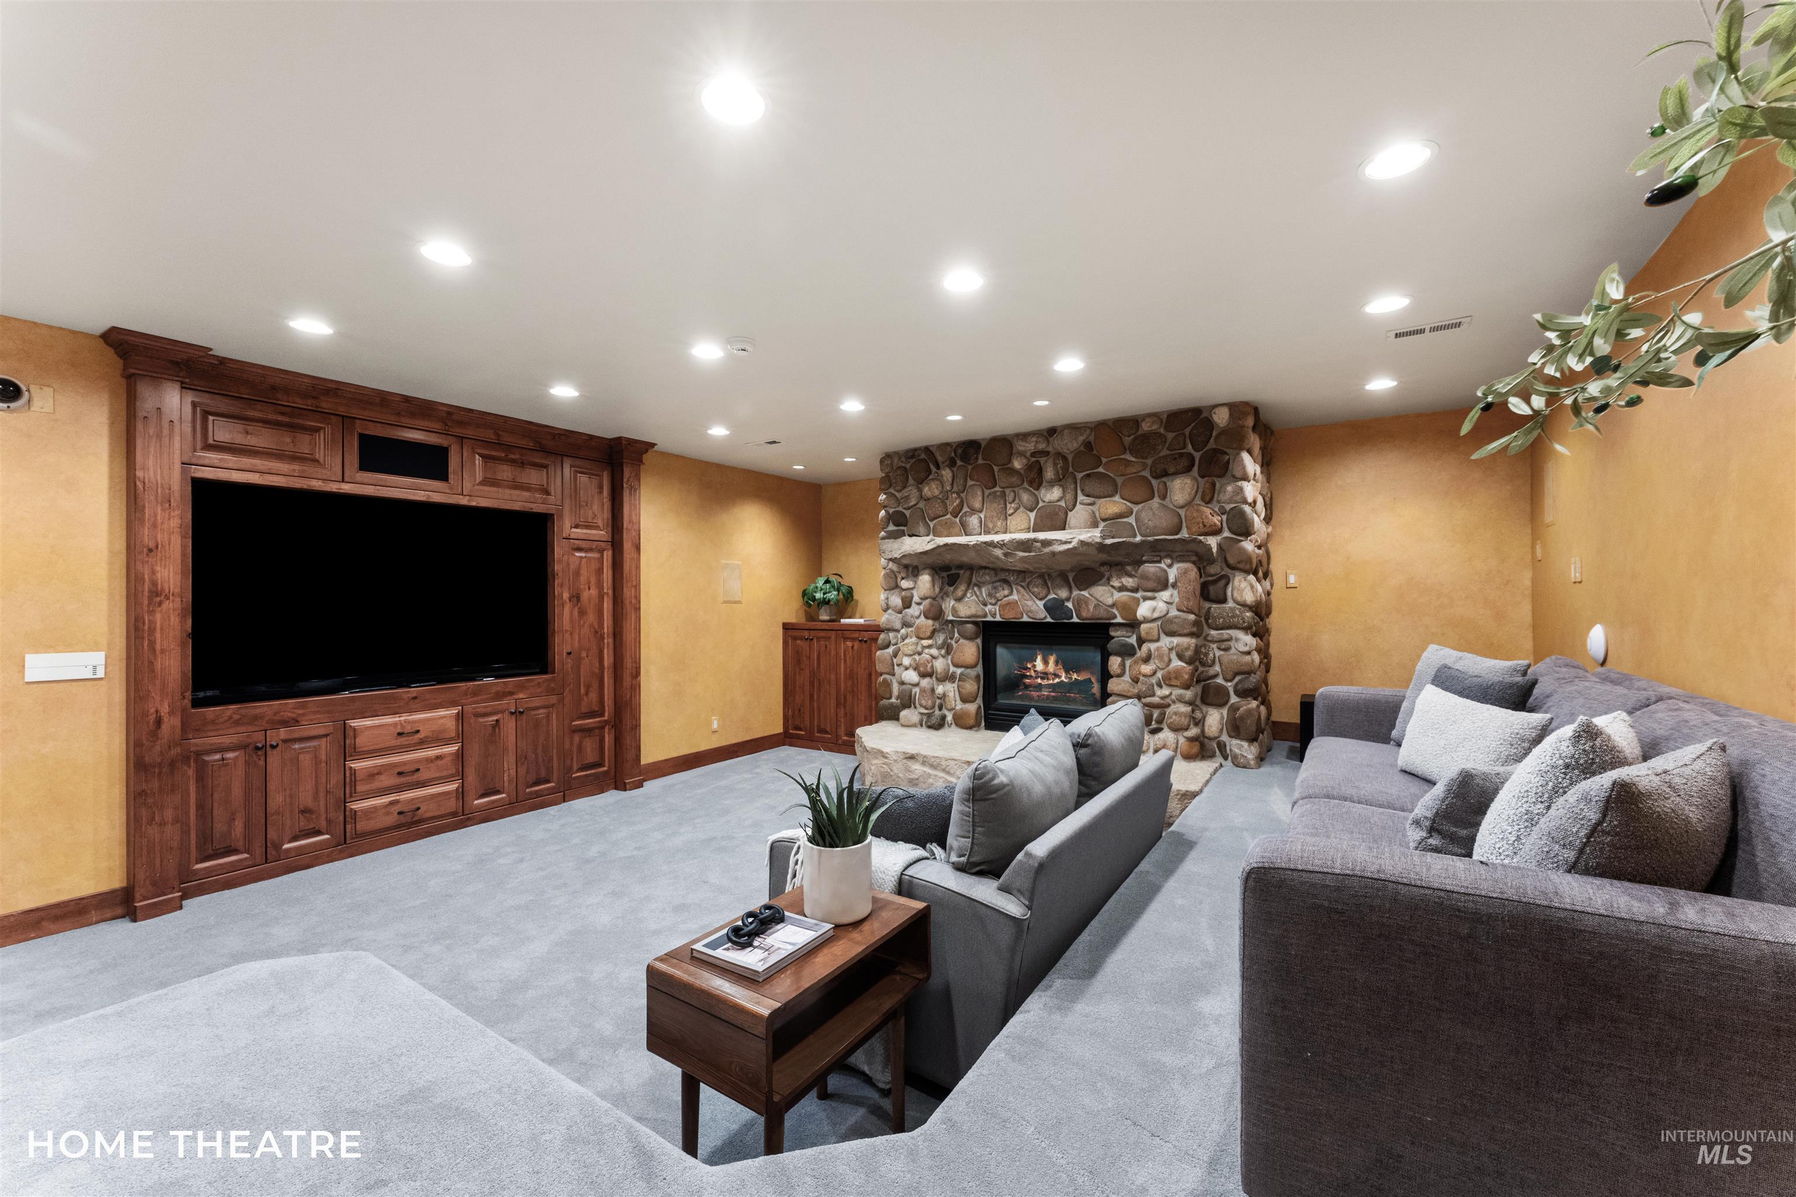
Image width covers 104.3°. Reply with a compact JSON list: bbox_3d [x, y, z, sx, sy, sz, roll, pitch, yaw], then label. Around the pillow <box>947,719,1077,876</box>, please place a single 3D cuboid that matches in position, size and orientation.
[{"bbox_3d":[0.374,0.745,2.387,0.200,0.530,0.620,14,7,33],"label":"pillow"}]

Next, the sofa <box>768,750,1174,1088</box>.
[{"bbox_3d":[0.416,1.085,2.831,1.000,0.750,1.630,-1,-1,34],"label":"sofa"}]

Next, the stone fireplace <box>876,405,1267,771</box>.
[{"bbox_3d":[1.238,-0.095,5.419,2.870,2.250,0.950,0,0,33],"label":"stone fireplace"}]

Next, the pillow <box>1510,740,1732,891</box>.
[{"bbox_3d":[1.340,0.460,1.276,0.450,0.410,0.170,0,18,-24],"label":"pillow"}]

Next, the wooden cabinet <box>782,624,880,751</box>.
[{"bbox_3d":[-0.445,0.880,7.035,1.315,1.250,0.625,-1,-1,34],"label":"wooden cabinet"}]

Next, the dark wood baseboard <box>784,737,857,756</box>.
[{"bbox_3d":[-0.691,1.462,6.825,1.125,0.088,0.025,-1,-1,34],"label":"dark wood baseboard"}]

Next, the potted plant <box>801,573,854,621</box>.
[{"bbox_3d":[-0.708,-0.011,7.180,0.540,0.480,0.530,-1,0,0],"label":"potted plant"}]

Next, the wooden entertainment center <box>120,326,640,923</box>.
[{"bbox_3d":[-2.889,0.141,4.451,0.420,2.720,2.890,0,0,33],"label":"wooden entertainment center"}]

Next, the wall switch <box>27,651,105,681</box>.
[{"bbox_3d":[-3.738,0.308,3.138,0.020,0.120,0.236,0,0,33],"label":"wall switch"}]

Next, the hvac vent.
[{"bbox_3d":[2.402,-1.215,3.167,0.300,0.020,0.144,0,0,33],"label":"hvac vent"}]

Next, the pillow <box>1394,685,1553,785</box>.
[{"bbox_3d":[1.677,0.432,2.057,0.150,0.320,0.480,18,0,-1],"label":"pillow"}]

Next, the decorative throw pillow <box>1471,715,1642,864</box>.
[{"bbox_3d":[1.514,0.445,1.580,0.440,0.420,0.170,0,19,-33],"label":"decorative throw pillow"}]

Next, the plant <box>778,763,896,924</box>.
[{"bbox_3d":[-0.172,0.665,1.965,0.310,0.400,0.290,0,0,0],"label":"plant"}]

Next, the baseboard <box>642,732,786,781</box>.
[{"bbox_3d":[-1.629,1.439,6.452,0.022,0.145,1.650,-1,-1,34],"label":"baseboard"}]

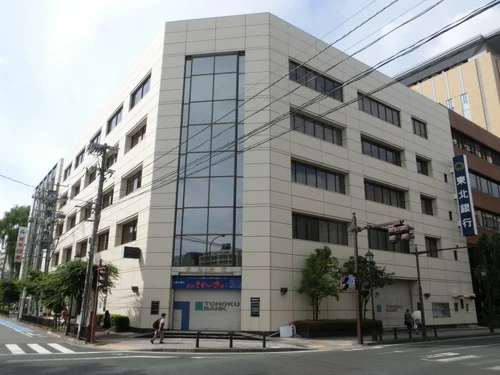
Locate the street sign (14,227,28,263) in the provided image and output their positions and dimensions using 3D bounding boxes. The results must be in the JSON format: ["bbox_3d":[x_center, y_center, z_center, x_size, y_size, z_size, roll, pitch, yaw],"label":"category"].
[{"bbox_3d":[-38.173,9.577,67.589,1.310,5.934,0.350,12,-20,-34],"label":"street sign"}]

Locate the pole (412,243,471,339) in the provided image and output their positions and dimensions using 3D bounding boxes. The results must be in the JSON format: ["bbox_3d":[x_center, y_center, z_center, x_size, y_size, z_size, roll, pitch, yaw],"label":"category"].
[{"bbox_3d":[12.582,6.650,26.380,0.300,6.165,3.900,12,-20,-34],"label":"pole"}]

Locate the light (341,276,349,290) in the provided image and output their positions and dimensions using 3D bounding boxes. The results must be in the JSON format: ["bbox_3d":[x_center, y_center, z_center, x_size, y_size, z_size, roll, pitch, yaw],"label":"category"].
[{"bbox_3d":[5.400,5.486,23.109,0.380,0.820,0.320,12,-20,-34],"label":"light"}]

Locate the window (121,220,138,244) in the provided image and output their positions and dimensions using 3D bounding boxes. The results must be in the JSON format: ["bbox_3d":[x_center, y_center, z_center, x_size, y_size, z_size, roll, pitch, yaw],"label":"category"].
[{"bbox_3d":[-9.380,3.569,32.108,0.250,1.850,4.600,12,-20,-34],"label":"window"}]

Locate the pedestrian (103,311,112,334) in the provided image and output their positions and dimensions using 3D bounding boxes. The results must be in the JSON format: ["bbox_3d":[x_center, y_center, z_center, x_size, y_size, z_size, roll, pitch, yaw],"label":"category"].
[{"bbox_3d":[-9.352,8.975,26.836,0.500,1.550,0.500,12,-20,-34],"label":"pedestrian"}]

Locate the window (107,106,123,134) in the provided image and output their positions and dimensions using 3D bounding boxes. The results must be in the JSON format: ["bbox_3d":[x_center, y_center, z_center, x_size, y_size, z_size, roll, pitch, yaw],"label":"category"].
[{"bbox_3d":[-14.864,-7.315,44.693,0.300,1.850,5.200,12,-19,-33],"label":"window"}]

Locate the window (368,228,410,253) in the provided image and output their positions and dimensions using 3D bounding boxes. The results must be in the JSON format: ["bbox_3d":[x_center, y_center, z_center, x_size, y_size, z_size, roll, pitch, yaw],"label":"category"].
[{"bbox_3d":[11.813,4.628,34.291,5.900,1.750,0.200,12,-20,-34],"label":"window"}]

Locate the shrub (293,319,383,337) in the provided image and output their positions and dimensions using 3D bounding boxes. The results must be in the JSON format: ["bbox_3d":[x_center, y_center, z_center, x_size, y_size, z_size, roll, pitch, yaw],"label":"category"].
[{"bbox_3d":[6.139,9.442,27.207,7.250,0.970,1.400,12,-20,-34],"label":"shrub"}]

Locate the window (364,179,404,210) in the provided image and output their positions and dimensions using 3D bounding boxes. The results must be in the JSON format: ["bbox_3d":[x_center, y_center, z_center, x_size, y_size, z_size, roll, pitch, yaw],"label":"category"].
[{"bbox_3d":[13.200,0.795,39.126,6.500,1.900,0.300,12,-20,-35],"label":"window"}]

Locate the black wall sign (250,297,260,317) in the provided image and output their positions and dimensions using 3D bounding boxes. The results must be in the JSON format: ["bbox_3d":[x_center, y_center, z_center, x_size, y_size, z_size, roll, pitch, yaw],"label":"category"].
[{"bbox_3d":[0.389,8.218,27.674,0.620,1.250,0.080,-2,-16,8],"label":"black wall sign"}]

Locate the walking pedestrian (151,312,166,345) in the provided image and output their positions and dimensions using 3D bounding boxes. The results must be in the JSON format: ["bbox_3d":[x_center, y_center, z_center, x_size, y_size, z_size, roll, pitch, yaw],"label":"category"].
[{"bbox_3d":[-4.842,7.543,21.657,0.800,1.560,0.520,1,-16,0],"label":"walking pedestrian"}]

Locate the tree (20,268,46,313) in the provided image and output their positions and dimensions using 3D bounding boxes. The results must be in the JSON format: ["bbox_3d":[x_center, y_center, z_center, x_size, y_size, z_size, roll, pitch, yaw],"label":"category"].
[{"bbox_3d":[-22.366,11.412,42.410,2.700,5.400,2.700,9,-18,-27],"label":"tree"}]

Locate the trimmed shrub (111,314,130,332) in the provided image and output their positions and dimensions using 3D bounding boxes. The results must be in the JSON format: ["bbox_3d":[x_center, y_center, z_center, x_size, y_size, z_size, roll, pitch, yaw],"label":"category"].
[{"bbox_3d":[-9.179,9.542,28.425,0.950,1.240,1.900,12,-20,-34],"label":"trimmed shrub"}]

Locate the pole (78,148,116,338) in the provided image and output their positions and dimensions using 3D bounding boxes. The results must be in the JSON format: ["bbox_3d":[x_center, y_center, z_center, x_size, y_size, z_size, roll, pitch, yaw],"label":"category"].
[{"bbox_3d":[-9.927,3.057,26.180,2.100,12.681,1.000,2,-16,-6],"label":"pole"}]

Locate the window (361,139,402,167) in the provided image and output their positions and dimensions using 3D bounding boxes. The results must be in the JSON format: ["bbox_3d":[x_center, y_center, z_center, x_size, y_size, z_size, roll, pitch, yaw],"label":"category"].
[{"bbox_3d":[11.954,-3.113,36.853,6.100,1.800,0.200,12,-20,-34],"label":"window"}]

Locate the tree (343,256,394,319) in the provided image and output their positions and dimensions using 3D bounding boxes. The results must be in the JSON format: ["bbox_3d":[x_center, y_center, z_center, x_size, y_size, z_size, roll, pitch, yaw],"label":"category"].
[{"bbox_3d":[8.237,7.478,28.719,3.100,5.044,2.800,12,-20,-34],"label":"tree"}]

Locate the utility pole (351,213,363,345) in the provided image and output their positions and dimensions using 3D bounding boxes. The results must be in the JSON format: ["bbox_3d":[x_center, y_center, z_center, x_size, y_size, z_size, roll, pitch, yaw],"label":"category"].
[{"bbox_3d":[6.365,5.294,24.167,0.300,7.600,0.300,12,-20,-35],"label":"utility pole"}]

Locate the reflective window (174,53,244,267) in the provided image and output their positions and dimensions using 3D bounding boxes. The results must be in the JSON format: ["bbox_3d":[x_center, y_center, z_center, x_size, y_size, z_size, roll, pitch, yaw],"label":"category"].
[{"bbox_3d":[-3.001,-2.744,31.543,5.150,17.600,0.350,-2,-16,8],"label":"reflective window"}]

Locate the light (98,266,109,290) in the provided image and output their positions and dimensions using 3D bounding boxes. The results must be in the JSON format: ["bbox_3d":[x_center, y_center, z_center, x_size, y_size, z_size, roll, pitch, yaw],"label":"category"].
[{"bbox_3d":[-8.477,5.167,23.399,0.450,1.180,0.420,12,-20,-35],"label":"light"}]

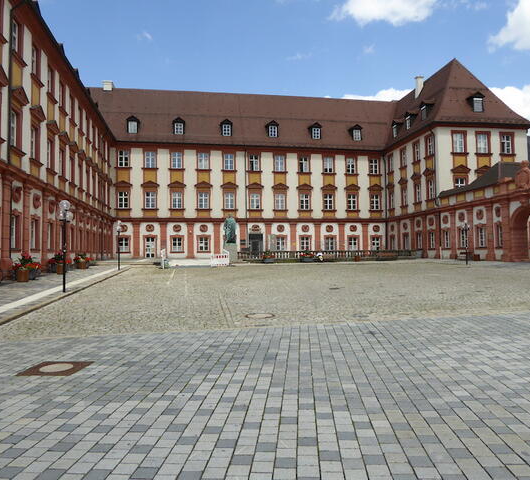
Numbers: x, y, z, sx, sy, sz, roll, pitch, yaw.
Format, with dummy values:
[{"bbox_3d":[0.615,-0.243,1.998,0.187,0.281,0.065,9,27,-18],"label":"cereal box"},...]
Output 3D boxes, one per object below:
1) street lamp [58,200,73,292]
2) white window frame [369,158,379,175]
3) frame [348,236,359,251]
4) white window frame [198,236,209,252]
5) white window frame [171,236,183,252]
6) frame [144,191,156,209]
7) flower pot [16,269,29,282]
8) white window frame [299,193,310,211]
[{"bbox_3d":[-7.333,0.237,16.944,0.580,3.380,0.500,0,-2,-23],"label":"street lamp"},{"bbox_3d":[14.537,-9.744,61.527,1.340,2.030,0.200,0,-2,-10],"label":"white window frame"},{"bbox_3d":[10.878,0.549,57.005,1.199,1.710,0.150,0,-2,-10],"label":"frame"},{"bbox_3d":[-7.480,0.597,56.932,1.240,1.680,0.170,0,-2,-10],"label":"white window frame"},{"bbox_3d":[-10.633,0.601,56.388,1.240,1.680,0.170,0,-2,-10],"label":"white window frame"},{"bbox_3d":[-13.276,-4.623,53.948,1.261,1.967,0.150,0,-2,-10],"label":"frame"},{"bbox_3d":[-11.295,1.692,21.600,0.560,0.540,0.560,0,-2,-10],"label":"flower pot"},{"bbox_3d":[5.197,-4.898,60.054,1.250,2.060,0.180,0,-2,-10],"label":"white window frame"}]

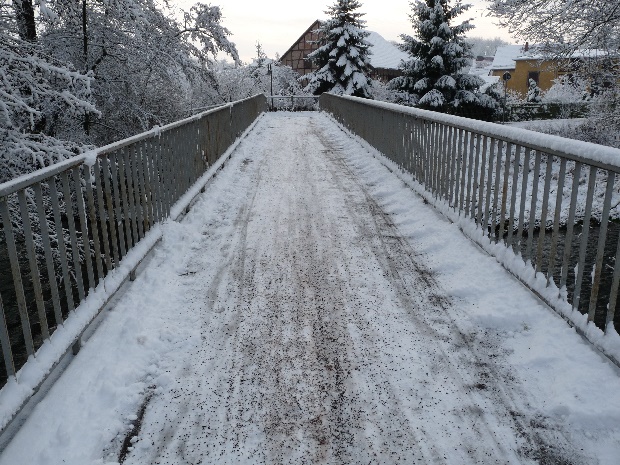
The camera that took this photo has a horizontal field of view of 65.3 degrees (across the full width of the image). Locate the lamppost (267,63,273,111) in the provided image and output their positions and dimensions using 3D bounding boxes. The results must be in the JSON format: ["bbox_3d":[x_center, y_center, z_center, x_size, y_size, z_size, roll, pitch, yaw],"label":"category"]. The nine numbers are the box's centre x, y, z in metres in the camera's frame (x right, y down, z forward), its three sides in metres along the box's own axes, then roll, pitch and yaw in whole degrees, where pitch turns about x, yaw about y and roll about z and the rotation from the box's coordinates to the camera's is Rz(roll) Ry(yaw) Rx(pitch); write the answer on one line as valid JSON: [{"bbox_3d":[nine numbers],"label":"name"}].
[{"bbox_3d":[-2.769,-10.207,34.002,0.420,3.232,0.420,0,16,0],"label":"lamppost"}]

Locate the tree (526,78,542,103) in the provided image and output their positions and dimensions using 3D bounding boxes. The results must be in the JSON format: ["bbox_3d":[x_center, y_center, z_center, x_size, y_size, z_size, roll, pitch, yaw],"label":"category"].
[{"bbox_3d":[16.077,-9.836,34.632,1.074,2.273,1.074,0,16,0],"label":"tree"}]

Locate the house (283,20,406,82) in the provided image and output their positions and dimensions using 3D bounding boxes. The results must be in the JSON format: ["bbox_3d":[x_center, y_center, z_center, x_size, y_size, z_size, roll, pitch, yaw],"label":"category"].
[{"bbox_3d":[4.414,-18.607,54.623,12.639,8.528,12.542,11,20,33],"label":"house"}]

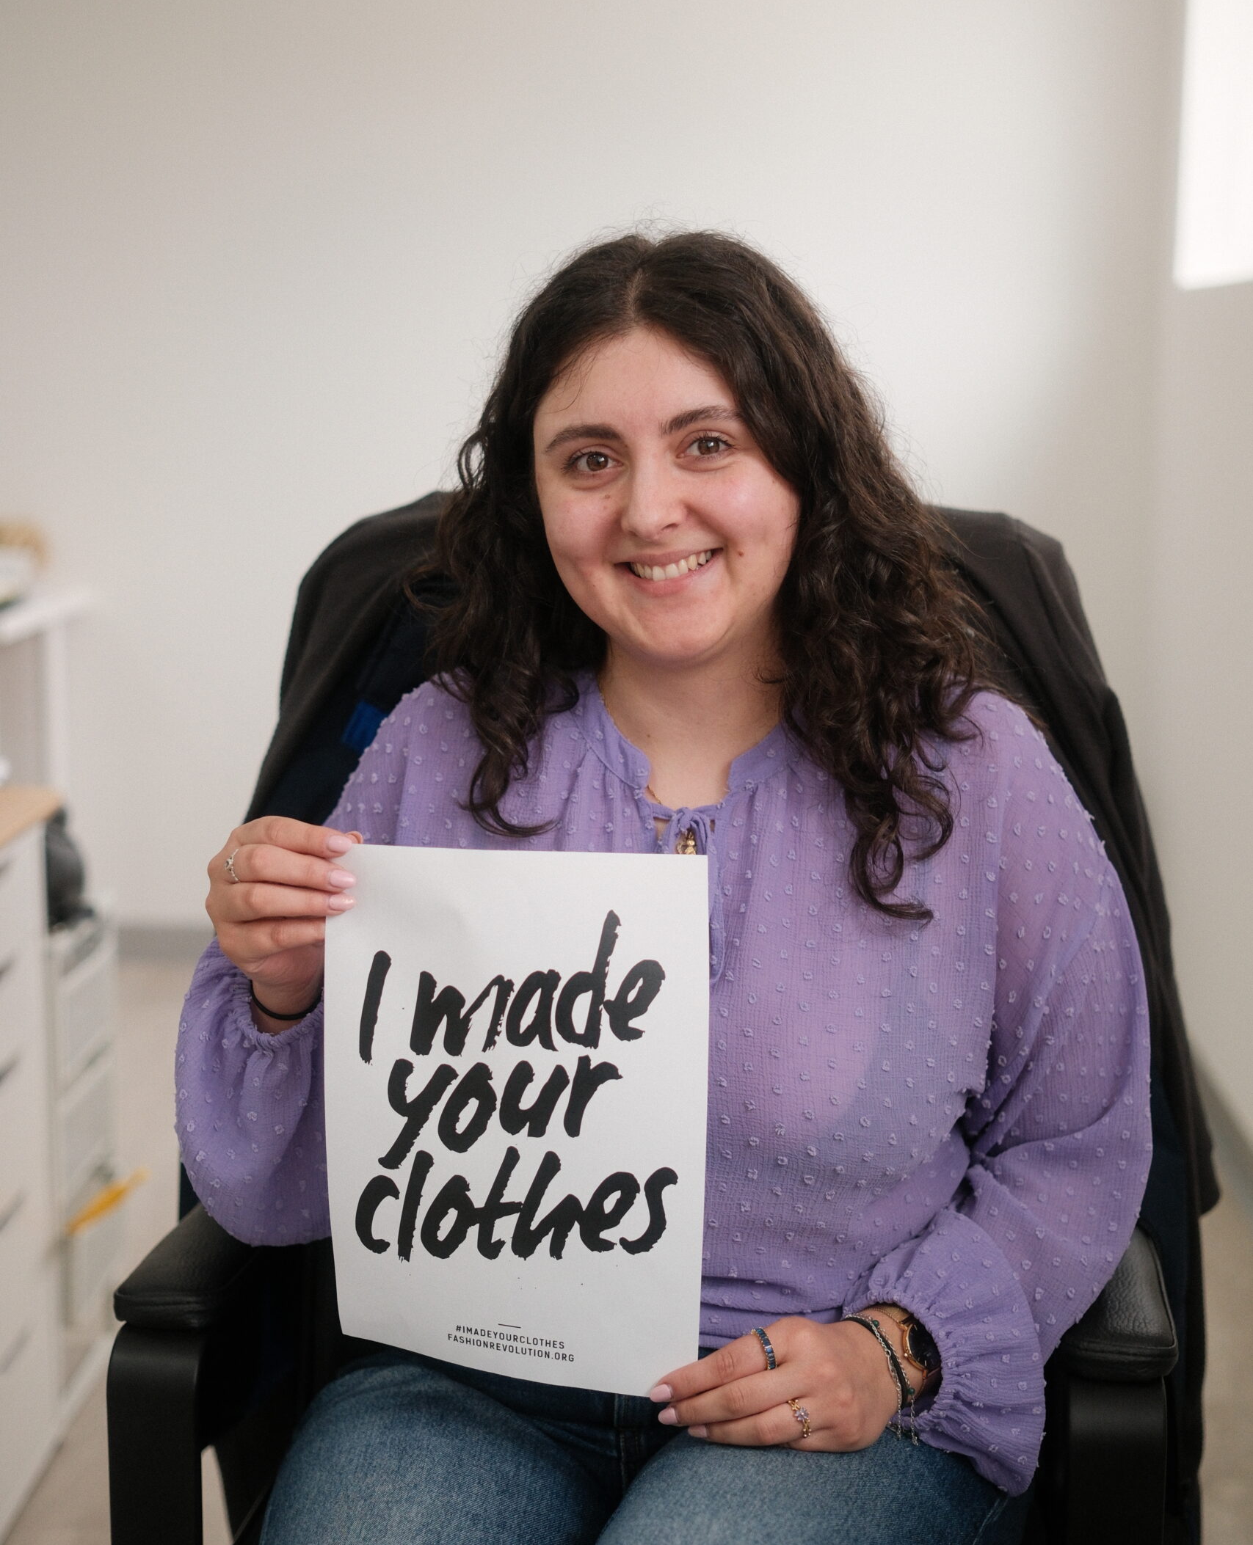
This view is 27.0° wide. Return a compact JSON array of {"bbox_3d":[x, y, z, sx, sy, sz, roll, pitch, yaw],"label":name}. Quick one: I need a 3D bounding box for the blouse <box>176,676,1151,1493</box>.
[{"bbox_3d":[0.032,0.167,1.579,0.560,0.450,0.350,1,8,9],"label":"blouse"}]

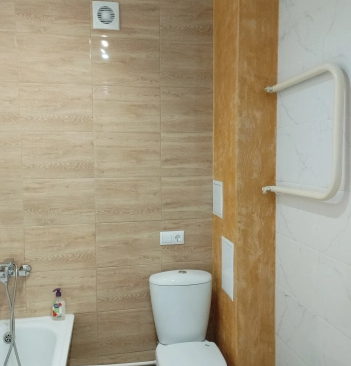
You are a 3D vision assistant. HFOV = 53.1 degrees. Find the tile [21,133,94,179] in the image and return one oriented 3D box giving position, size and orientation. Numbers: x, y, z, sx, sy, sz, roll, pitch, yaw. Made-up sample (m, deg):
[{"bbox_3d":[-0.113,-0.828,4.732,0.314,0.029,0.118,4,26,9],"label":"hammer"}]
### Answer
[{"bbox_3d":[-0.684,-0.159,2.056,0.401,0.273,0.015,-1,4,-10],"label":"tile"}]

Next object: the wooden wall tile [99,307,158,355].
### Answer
[{"bbox_3d":[-0.281,0.929,2.214,0.401,0.273,0.015,-1,4,-10],"label":"wooden wall tile"}]

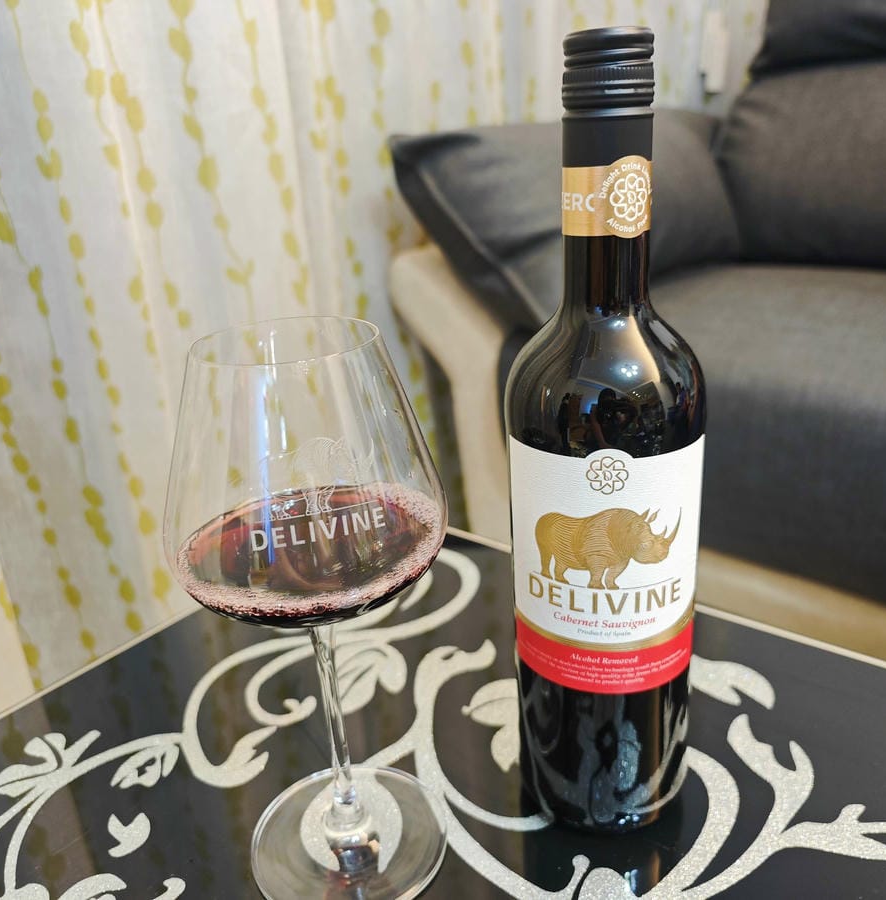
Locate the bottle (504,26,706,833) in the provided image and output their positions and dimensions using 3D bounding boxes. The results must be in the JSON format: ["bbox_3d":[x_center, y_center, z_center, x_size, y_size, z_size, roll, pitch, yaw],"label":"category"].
[{"bbox_3d":[0.063,0.006,0.312,0.075,0.303,0.075,0,20,9],"label":"bottle"}]

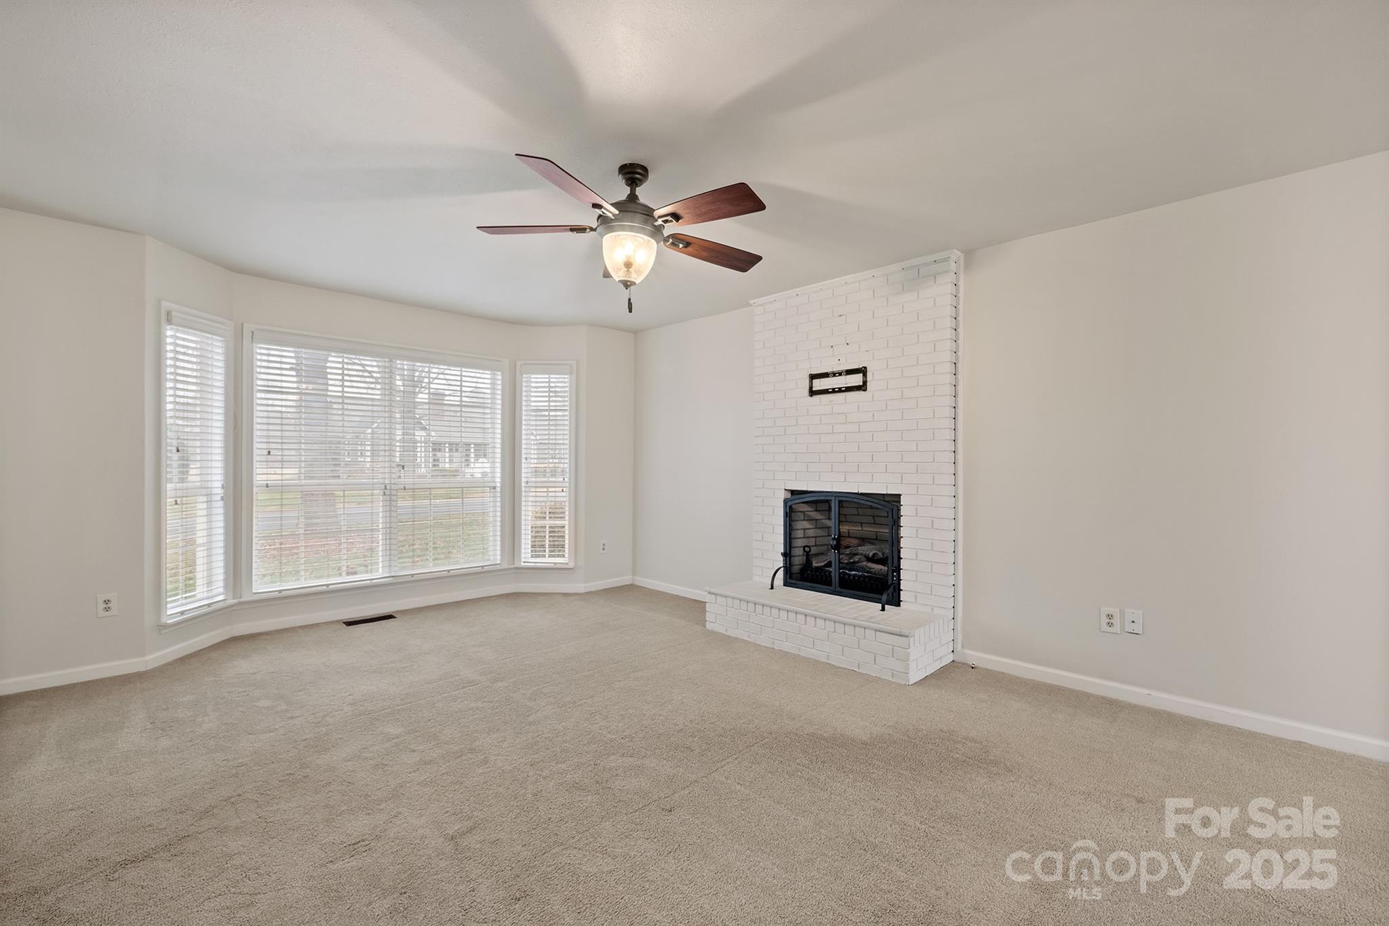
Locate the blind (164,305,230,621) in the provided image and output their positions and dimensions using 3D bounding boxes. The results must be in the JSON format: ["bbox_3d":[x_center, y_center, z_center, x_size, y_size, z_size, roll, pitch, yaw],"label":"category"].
[{"bbox_3d":[-3.127,-0.002,3.626,0.056,1.798,0.460,0,0,0],"label":"blind"}]

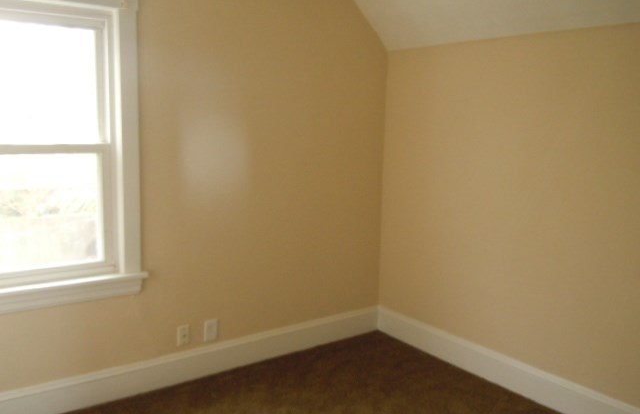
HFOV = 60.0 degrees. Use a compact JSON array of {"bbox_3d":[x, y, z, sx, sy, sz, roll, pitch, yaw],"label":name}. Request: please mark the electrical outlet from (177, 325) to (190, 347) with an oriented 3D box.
[{"bbox_3d":[-0.738,0.693,2.995,0.070,0.110,0.012,-5,11,-37],"label":"electrical outlet"}]

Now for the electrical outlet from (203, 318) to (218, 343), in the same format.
[{"bbox_3d":[-0.607,0.688,3.093,0.079,0.121,0.012,-5,11,-37],"label":"electrical outlet"}]

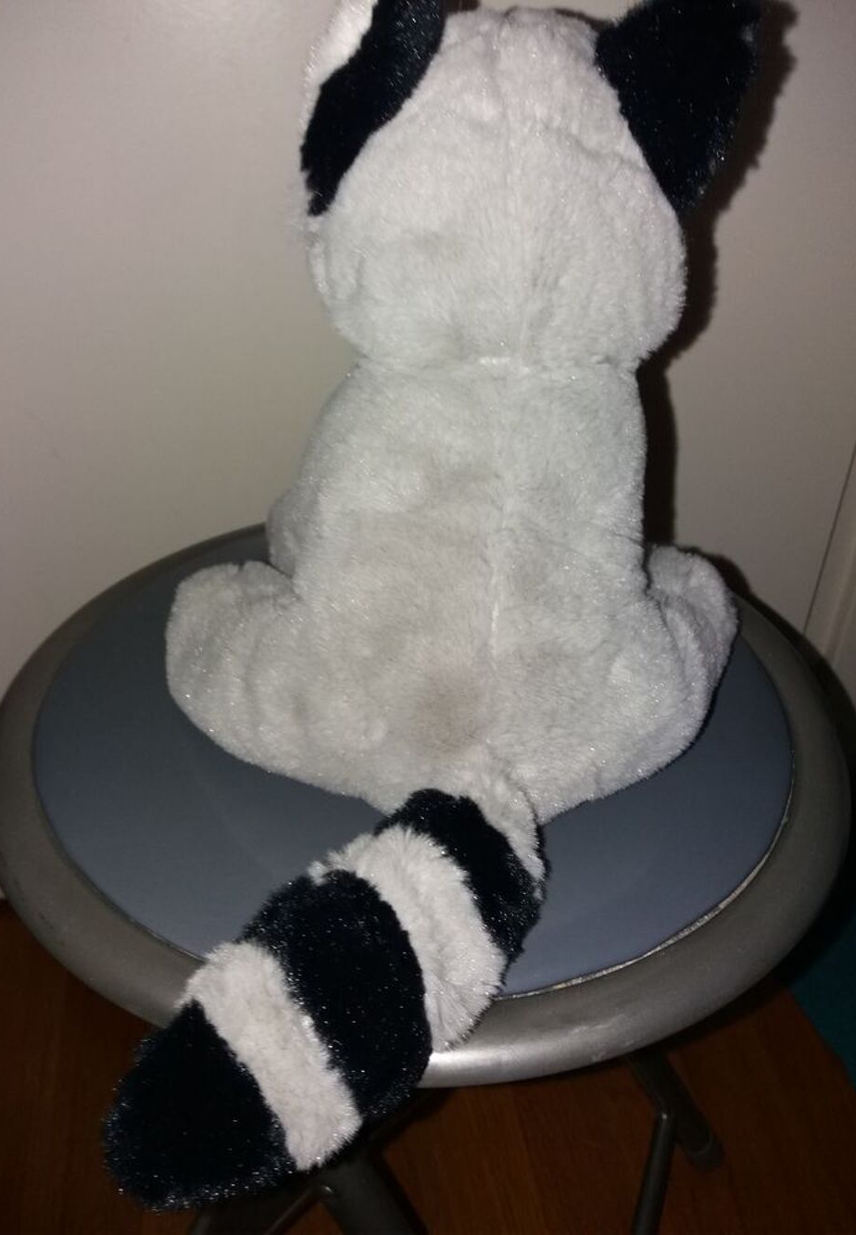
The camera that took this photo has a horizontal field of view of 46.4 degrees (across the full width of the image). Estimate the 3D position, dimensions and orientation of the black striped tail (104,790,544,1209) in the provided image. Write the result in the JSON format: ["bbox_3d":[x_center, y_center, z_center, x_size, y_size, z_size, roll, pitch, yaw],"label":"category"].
[{"bbox_3d":[-0.021,0.094,0.259,0.058,0.056,0.124,26,44,34],"label":"black striped tail"}]

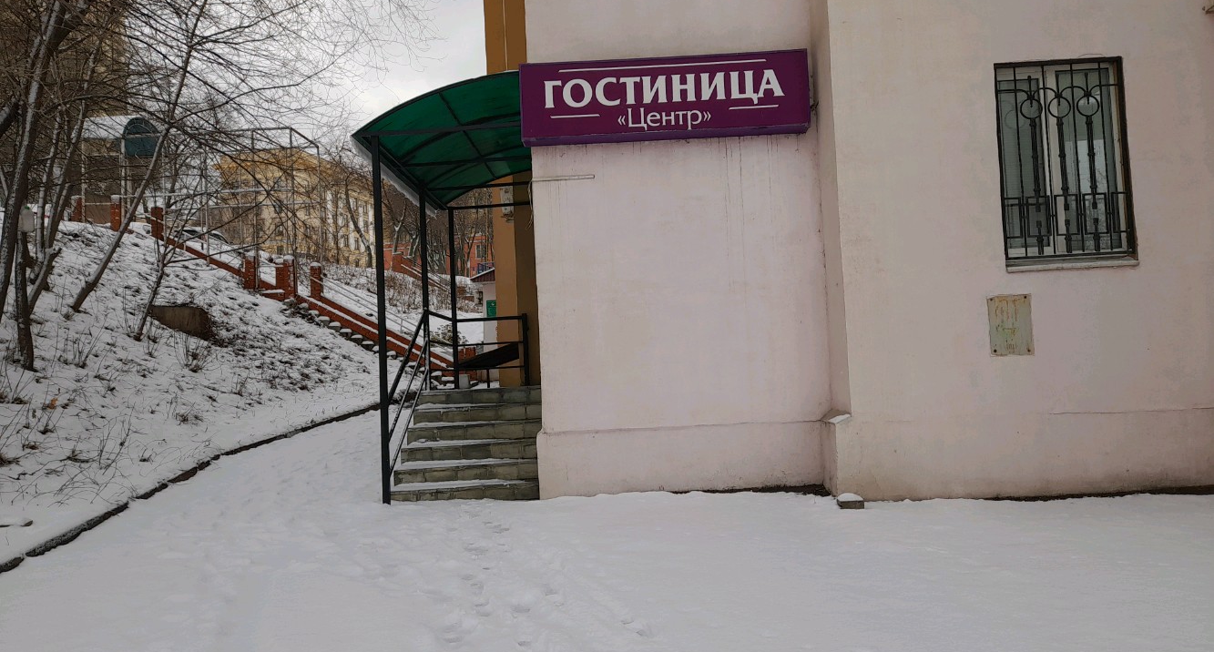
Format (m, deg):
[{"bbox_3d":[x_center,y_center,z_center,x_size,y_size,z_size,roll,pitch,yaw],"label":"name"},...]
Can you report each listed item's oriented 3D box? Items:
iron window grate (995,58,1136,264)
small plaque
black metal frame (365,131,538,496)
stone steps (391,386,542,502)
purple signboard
[{"bbox_3d":[3.867,-1.422,7.408,1.064,1.687,0.069,-3,-3,2],"label":"iron window grate"},{"bbox_3d":[3.393,-0.003,7.349,0.358,0.505,0.020,-3,-3,2],"label":"small plaque"},{"bbox_3d":[-1.345,-0.028,9.724,1.458,3.403,3.526,-3,-3,2],"label":"black metal frame"},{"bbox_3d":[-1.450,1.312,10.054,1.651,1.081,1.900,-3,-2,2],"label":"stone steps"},{"bbox_3d":[0.507,-2.047,7.902,2.544,0.670,0.286,-3,-3,2],"label":"purple signboard"}]

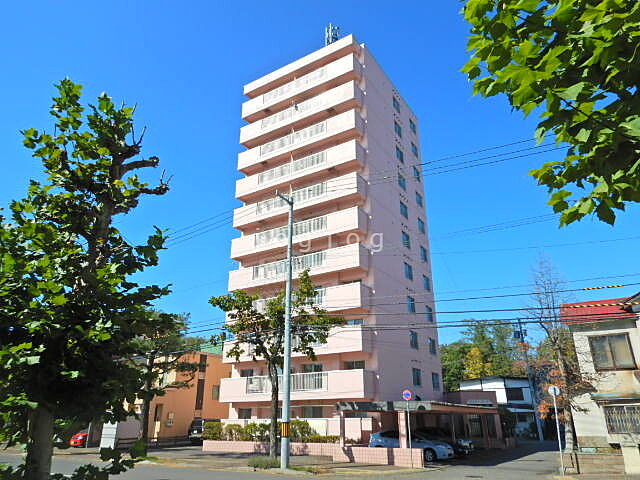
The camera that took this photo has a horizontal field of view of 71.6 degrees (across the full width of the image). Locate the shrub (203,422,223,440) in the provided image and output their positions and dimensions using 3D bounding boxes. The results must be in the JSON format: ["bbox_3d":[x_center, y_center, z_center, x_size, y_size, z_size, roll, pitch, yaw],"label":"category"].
[{"bbox_3d":[-7.387,13.191,30.476,1.200,1.150,1.000,-13,-25,30],"label":"shrub"}]

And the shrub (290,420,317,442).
[{"bbox_3d":[-1.068,11.600,26.764,1.690,1.320,1.300,-9,-23,23],"label":"shrub"}]

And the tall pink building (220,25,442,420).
[{"bbox_3d":[1.587,0.890,39.227,11.760,31.100,14.210,-13,-25,31],"label":"tall pink building"}]

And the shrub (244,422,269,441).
[{"bbox_3d":[-4.140,12.530,28.911,1.350,1.120,1.050,-13,-25,30],"label":"shrub"}]

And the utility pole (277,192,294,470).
[{"bbox_3d":[-1.661,3.445,20.157,0.400,12.480,1.200,-13,-25,31],"label":"utility pole"}]

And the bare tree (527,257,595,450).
[{"bbox_3d":[11.334,5.061,21.142,2.800,9.077,2.700,0,-22,0],"label":"bare tree"}]

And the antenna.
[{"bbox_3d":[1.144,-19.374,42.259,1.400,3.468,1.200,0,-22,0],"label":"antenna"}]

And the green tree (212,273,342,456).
[{"bbox_3d":[-2.497,6.374,23.680,7.250,9.920,6.720,0,-21,0],"label":"green tree"}]

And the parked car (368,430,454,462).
[{"bbox_3d":[4.986,11.131,24.211,4.300,1.490,1.700,-13,-25,30],"label":"parked car"}]

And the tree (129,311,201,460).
[{"bbox_3d":[-9.563,8.195,25.764,4.850,8.040,4.610,0,-21,0],"label":"tree"}]

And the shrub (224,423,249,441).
[{"bbox_3d":[-5.387,12.408,28.559,1.650,1.160,1.300,-9,-23,23],"label":"shrub"}]

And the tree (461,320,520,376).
[{"bbox_3d":[21.001,16.350,53.953,7.800,13.060,7.200,-8,-23,19],"label":"tree"}]

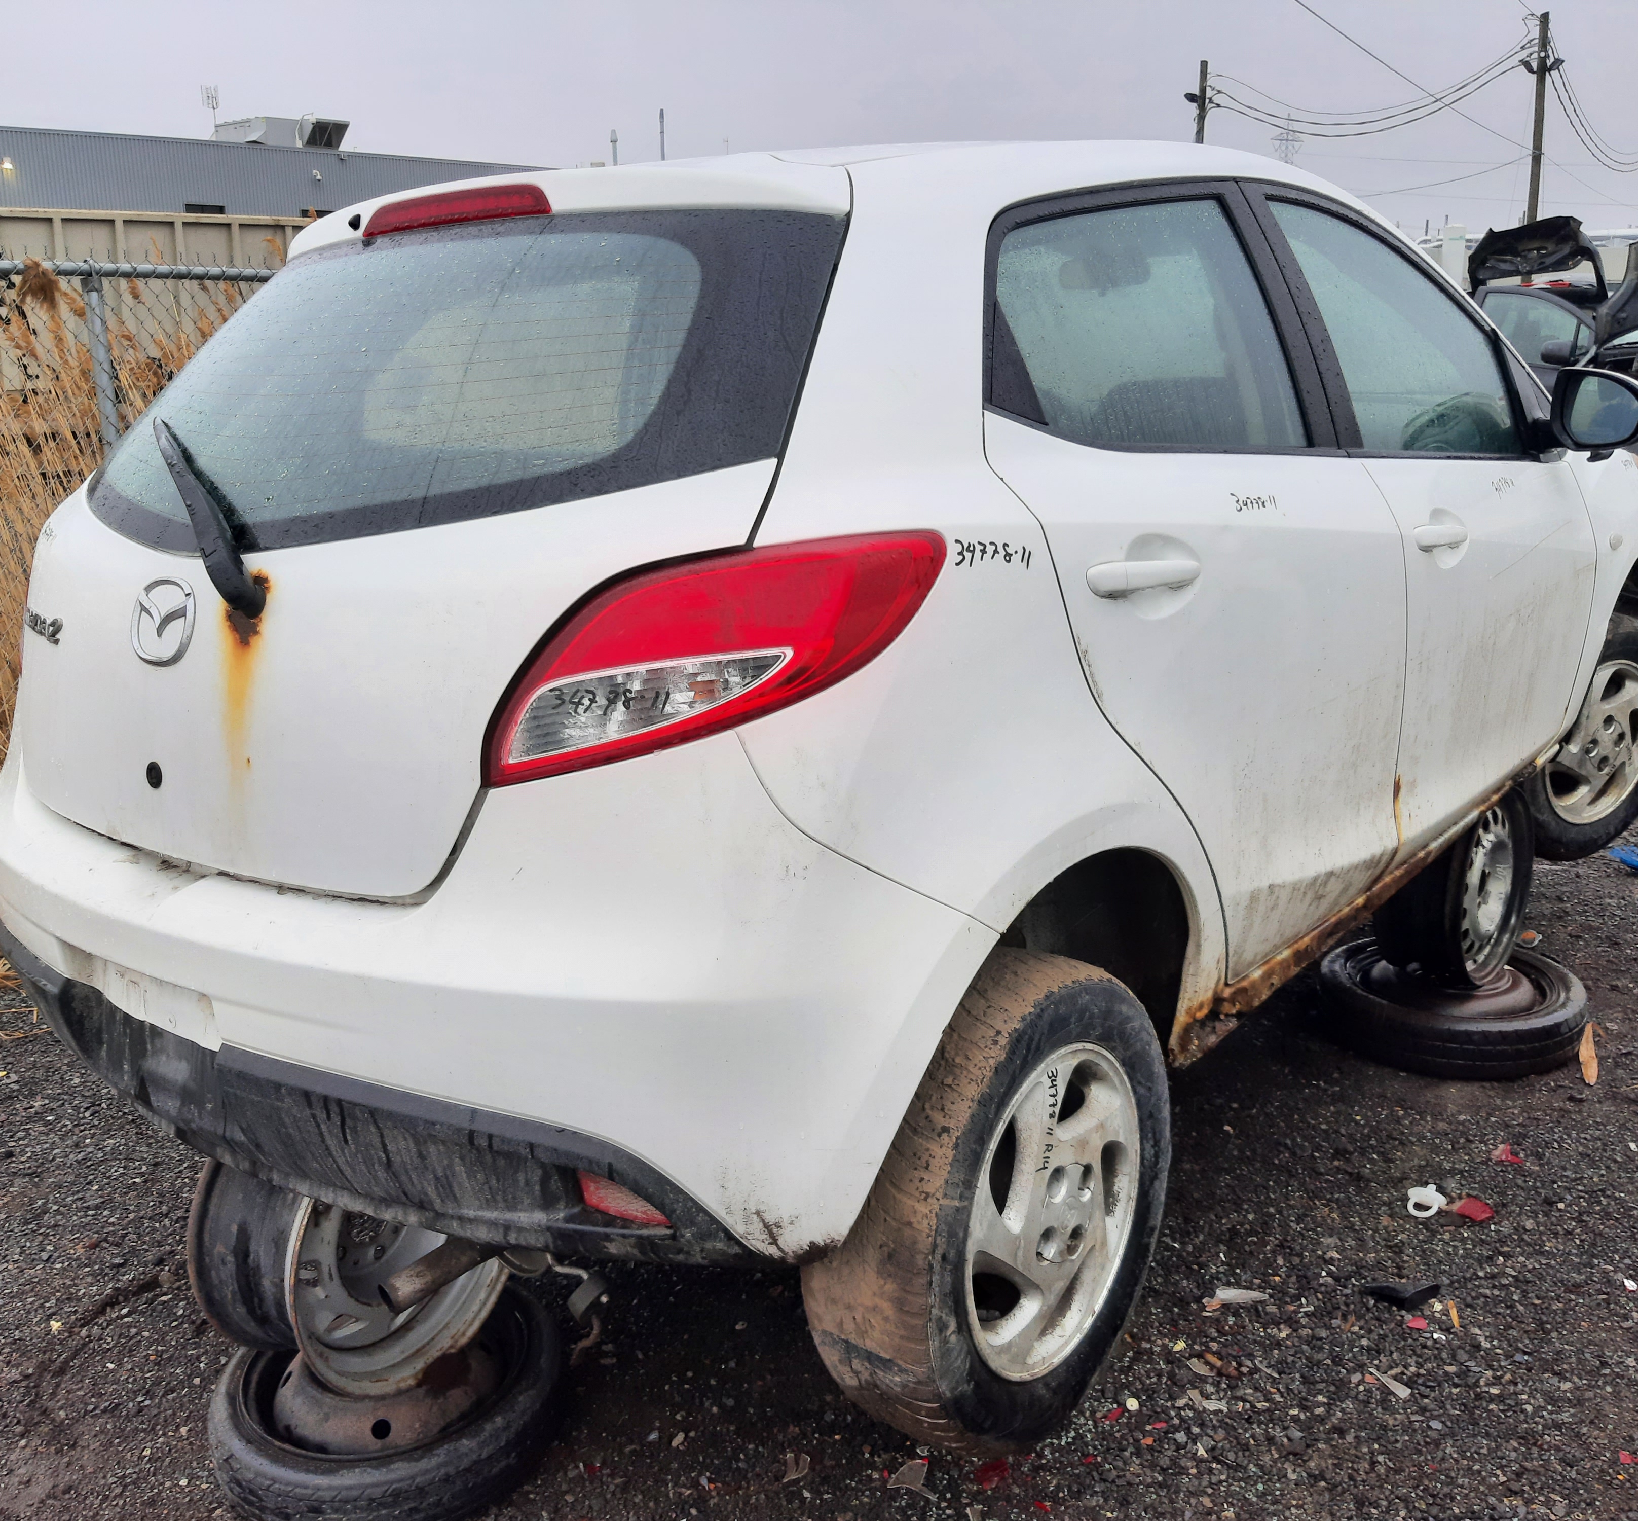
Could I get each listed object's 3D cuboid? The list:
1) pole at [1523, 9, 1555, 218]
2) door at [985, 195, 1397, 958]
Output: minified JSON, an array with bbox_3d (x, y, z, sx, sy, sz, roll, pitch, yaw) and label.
[{"bbox_3d":[18.000,-13.700,38.500,0.380,9.500,0.380,-2,14,0],"label":"pole"},{"bbox_3d":[0.487,-0.234,2.027,0.260,1.070,1.080,9,18,39],"label":"door"}]

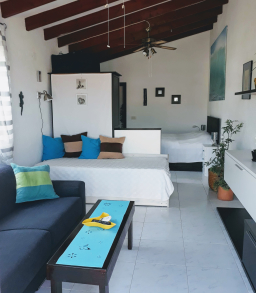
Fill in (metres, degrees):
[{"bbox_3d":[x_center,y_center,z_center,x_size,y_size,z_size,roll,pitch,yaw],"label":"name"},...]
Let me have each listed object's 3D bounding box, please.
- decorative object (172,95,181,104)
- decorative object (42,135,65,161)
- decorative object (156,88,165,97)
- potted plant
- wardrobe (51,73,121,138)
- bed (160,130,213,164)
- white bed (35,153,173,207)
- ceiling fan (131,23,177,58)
[{"bbox_3d":[1.351,-1.303,7.440,0.260,0.255,0.035,1,9,9],"label":"decorative object"},{"bbox_3d":[-1.238,0.025,4.439,0.400,0.385,0.140,-9,-3,-44],"label":"decorative object"},{"bbox_3d":[0.911,-1.516,7.474,0.260,0.260,0.035,1,9,9],"label":"decorative object"},{"bbox_3d":[1.459,0.177,4.121,0.500,1.190,0.550,1,9,9],"label":"potted plant"},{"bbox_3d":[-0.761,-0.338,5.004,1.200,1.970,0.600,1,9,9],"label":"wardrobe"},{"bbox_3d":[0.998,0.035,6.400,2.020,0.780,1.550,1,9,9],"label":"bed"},{"bbox_3d":[-0.347,0.481,4.272,2.080,0.570,1.000,1,9,9],"label":"white bed"},{"bbox_3d":[0.434,-2.110,5.354,1.150,0.680,1.150,1,9,9],"label":"ceiling fan"}]

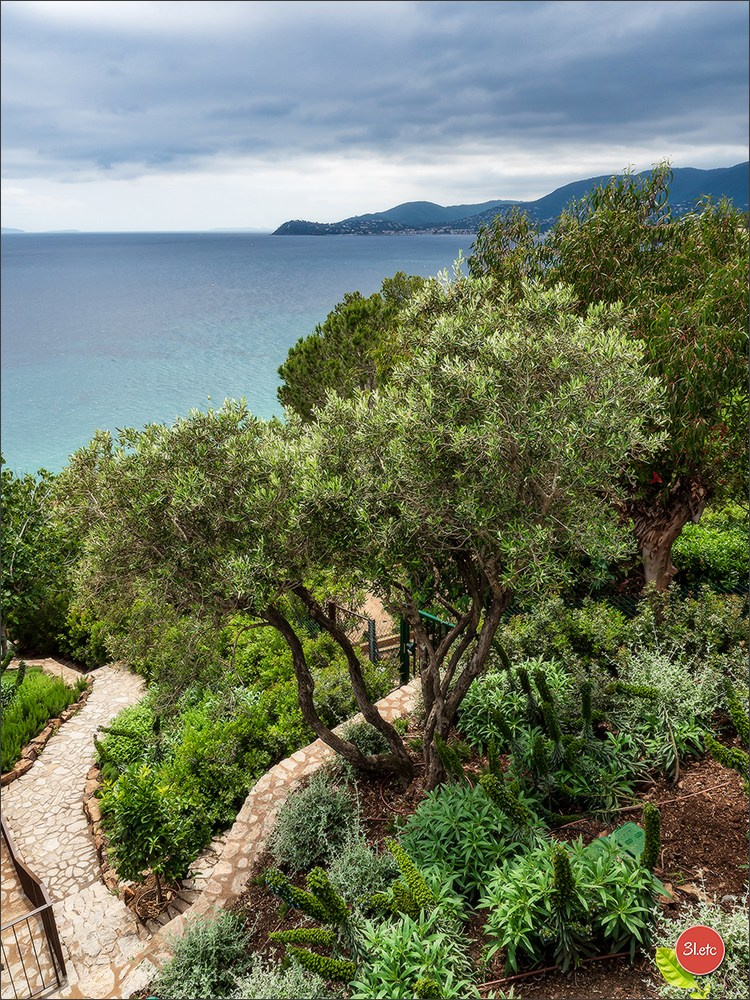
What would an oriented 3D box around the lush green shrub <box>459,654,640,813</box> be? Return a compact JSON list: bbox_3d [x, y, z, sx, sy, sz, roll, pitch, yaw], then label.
[{"bbox_3d":[1.680,2.235,6.644,1.700,1.050,1.400,0,21,0],"label":"lush green shrub"}]

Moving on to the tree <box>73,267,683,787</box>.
[{"bbox_3d":[-0.080,0.630,6.300,5.200,4.950,4.200,0,21,0],"label":"tree"}]

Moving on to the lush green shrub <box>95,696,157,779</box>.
[{"bbox_3d":[-3.080,2.920,8.570,0.850,0.800,0.950,0,21,0],"label":"lush green shrub"}]

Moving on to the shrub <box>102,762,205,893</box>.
[{"bbox_3d":[-2.050,3.170,6.500,0.980,1.470,0.980,0,21,0],"label":"shrub"}]

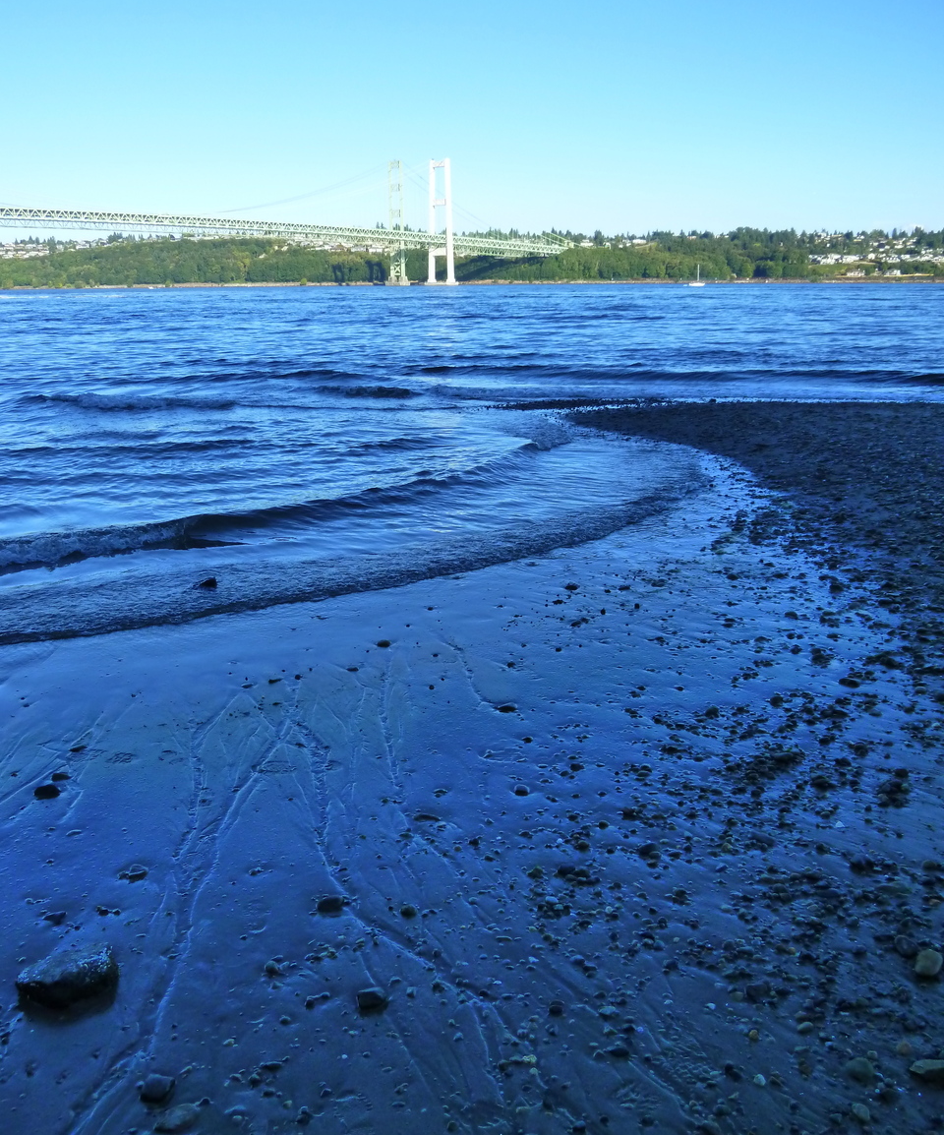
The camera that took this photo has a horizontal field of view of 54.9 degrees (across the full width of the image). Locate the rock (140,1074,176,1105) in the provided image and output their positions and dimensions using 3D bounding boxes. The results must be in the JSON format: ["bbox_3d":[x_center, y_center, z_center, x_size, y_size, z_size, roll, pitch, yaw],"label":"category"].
[{"bbox_3d":[-0.653,1.083,1.893,0.066,0.030,0.055,-4,16,-10],"label":"rock"}]

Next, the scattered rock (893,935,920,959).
[{"bbox_3d":[1.082,0.943,2.264,0.035,0.042,0.054,-14,20,-38],"label":"scattered rock"}]

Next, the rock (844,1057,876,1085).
[{"bbox_3d":[0.814,1.052,1.905,0.058,0.032,0.046,3,16,14],"label":"rock"}]

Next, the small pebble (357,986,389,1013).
[{"bbox_3d":[-0.235,1.008,2.128,0.071,0.035,0.048,-2,15,-5],"label":"small pebble"}]

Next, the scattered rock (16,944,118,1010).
[{"bbox_3d":[-0.969,0.979,2.184,0.222,0.088,0.138,-5,16,-15],"label":"scattered rock"}]

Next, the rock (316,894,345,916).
[{"bbox_3d":[-0.386,0.916,2.478,0.077,0.032,0.054,-3,16,-8],"label":"rock"}]

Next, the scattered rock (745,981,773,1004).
[{"bbox_3d":[0.670,0.992,2.124,0.055,0.035,0.041,-2,15,-5],"label":"scattered rock"}]

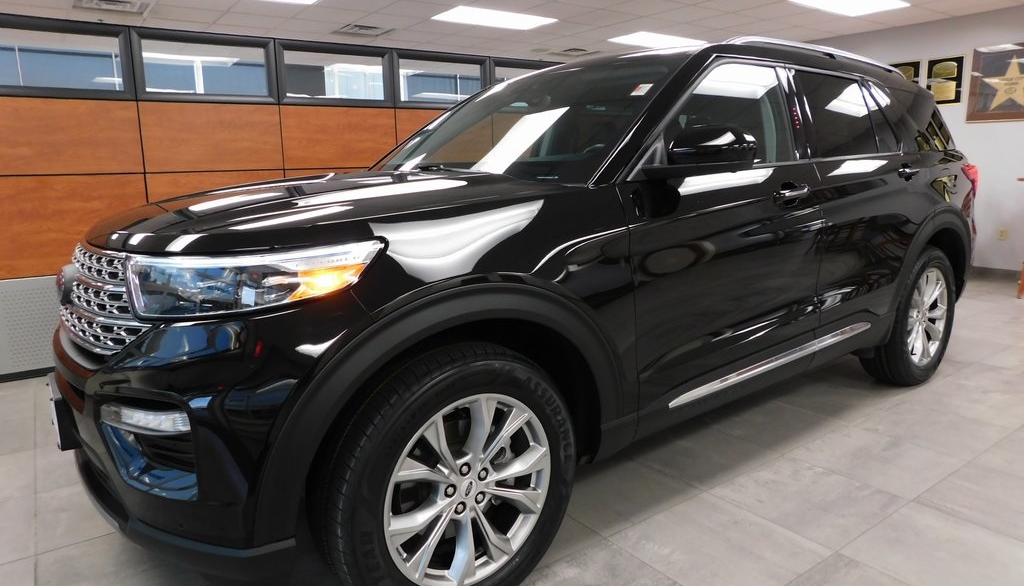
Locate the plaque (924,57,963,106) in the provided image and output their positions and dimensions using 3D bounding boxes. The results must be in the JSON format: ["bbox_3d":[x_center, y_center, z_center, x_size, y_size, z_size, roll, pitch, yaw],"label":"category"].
[{"bbox_3d":[4.295,-2.100,6.792,0.030,0.456,0.334,-9,13,-35],"label":"plaque"}]

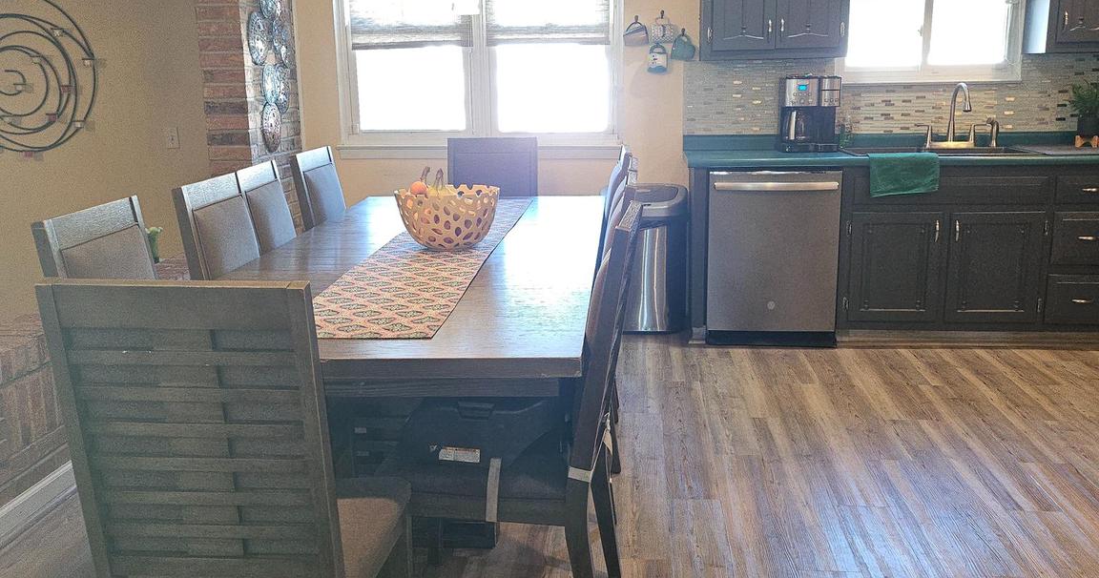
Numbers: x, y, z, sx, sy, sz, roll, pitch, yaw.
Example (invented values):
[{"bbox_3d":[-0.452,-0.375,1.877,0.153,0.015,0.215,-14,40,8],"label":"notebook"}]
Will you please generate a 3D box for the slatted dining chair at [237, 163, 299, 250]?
[{"bbox_3d":[-0.725,0.069,3.630,0.610,1.018,0.469,0,13,5],"label":"slatted dining chair"}]

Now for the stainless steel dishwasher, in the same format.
[{"bbox_3d":[1.076,-0.210,5.056,0.605,0.824,0.600,0,13,4],"label":"stainless steel dishwasher"}]

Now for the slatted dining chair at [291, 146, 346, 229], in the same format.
[{"bbox_3d":[-0.715,-0.066,4.252,0.570,1.025,0.460,0,13,4],"label":"slatted dining chair"}]

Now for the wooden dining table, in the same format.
[{"bbox_3d":[-0.368,0.247,3.438,1.070,0.775,2.430,0,13,4],"label":"wooden dining table"}]

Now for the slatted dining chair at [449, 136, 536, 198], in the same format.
[{"bbox_3d":[-0.279,-0.156,4.608,0.469,1.018,0.610,0,13,5],"label":"slatted dining chair"}]

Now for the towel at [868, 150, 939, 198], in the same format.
[{"bbox_3d":[1.587,-0.515,4.597,0.306,0.202,0.141,0,13,5],"label":"towel"}]

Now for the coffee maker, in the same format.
[{"bbox_3d":[1.286,-0.883,5.061,0.275,0.380,0.255,0,13,4],"label":"coffee maker"}]

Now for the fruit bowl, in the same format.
[{"bbox_3d":[-0.336,-0.241,3.371,0.348,0.191,0.348,-1,13,0],"label":"fruit bowl"}]

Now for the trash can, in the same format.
[{"bbox_3d":[0.490,-0.147,5.230,0.430,0.715,0.300,0,13,4],"label":"trash can"}]

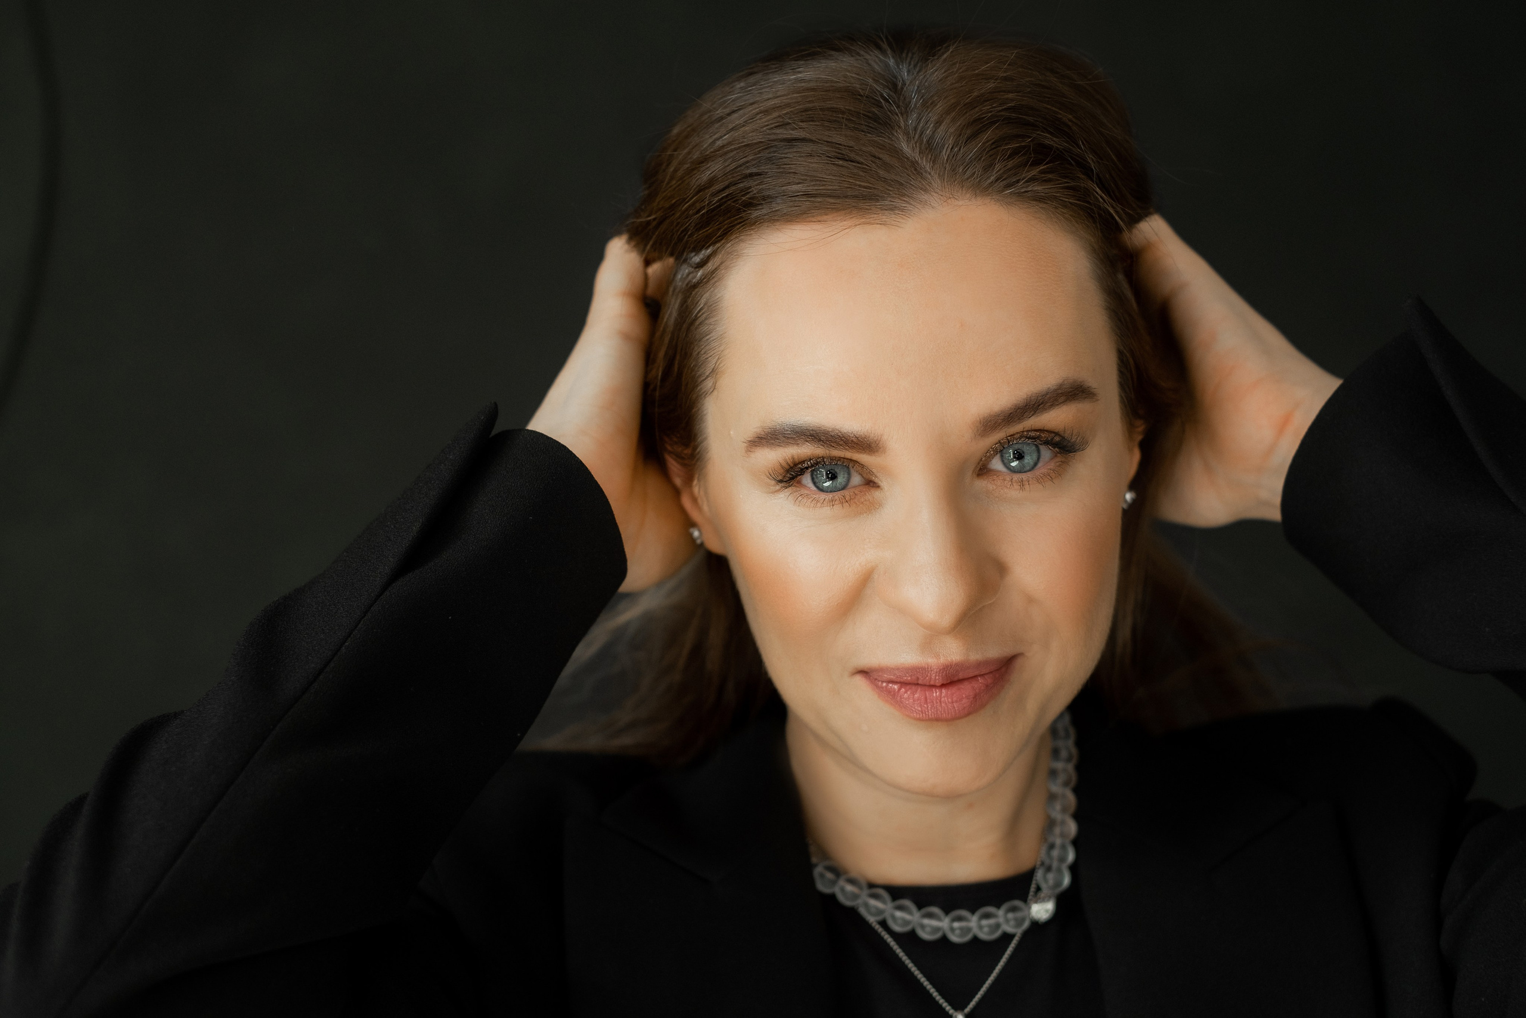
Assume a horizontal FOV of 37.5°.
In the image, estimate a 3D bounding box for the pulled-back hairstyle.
[{"bbox_3d":[0.053,-0.036,0.820,0.275,0.275,0.200,-3,7,0],"label":"pulled-back hairstyle"}]

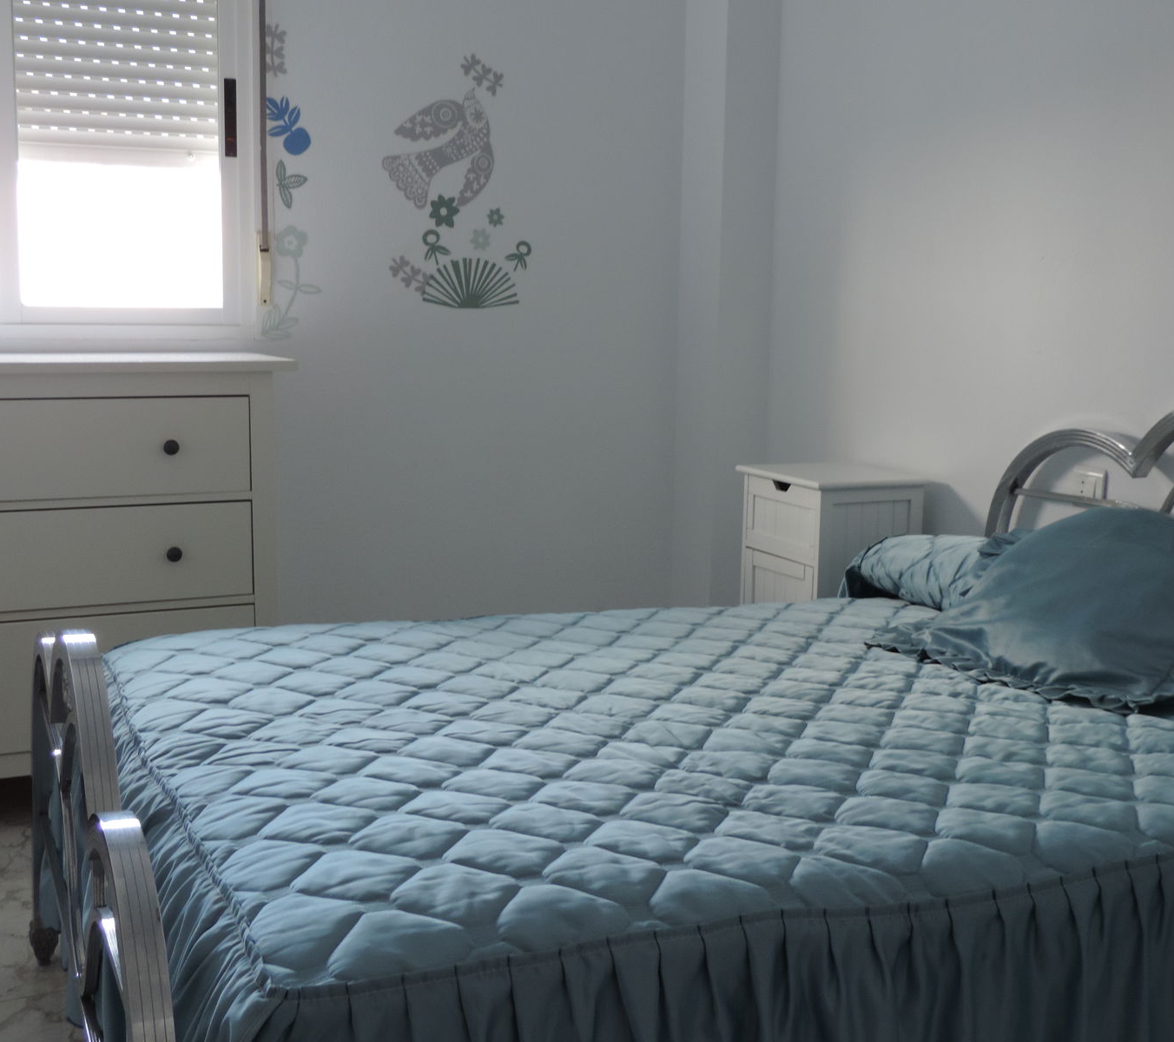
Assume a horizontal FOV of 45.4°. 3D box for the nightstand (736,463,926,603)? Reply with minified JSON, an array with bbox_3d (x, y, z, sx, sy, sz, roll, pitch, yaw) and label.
[{"bbox_3d":[0.557,0.230,3.307,0.305,0.690,0.319,-4,11,-27],"label":"nightstand"}]

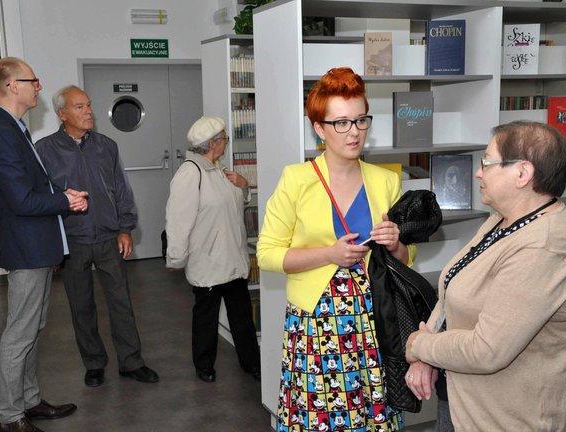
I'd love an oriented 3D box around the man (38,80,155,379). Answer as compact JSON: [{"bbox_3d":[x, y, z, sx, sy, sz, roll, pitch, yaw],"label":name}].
[{"bbox_3d":[-1.085,0.127,4.514,0.600,1.720,0.420,-5,9,-27],"label":"man"}]

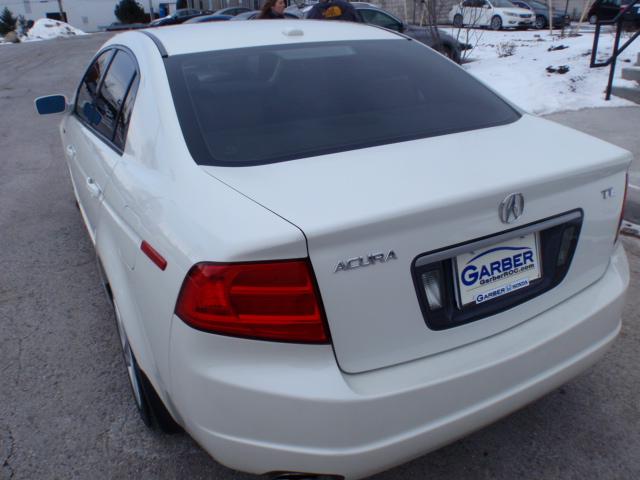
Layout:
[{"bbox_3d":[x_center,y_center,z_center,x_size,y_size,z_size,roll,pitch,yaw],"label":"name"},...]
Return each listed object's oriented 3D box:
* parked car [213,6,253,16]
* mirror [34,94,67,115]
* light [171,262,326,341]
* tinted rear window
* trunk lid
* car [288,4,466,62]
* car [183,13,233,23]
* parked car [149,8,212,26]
[{"bbox_3d":[-4.224,-11.470,27.298,4.600,1.460,1.800,-12,26,-20],"label":"parked car"},{"bbox_3d":[-1.717,-0.867,3.310,0.210,0.130,0.120,-14,27,-25],"label":"mirror"},{"bbox_3d":[-0.166,0.146,1.212,0.330,0.230,0.200,-9,25,-16],"label":"light"},{"bbox_3d":[0.085,-0.595,1.966,1.330,0.100,0.760,-14,49,-25],"label":"tinted rear window"},{"bbox_3d":[0.371,-0.048,1.650,1.270,0.460,0.630,-14,27,-25],"label":"trunk lid"},{"bbox_3d":[0.870,-4.208,10.993,4.700,1.470,1.820,-11,25,-18],"label":"car"},{"bbox_3d":[-5.345,-10.048,24.796,4.600,1.450,1.800,-12,26,-20],"label":"car"},{"bbox_3d":[-7.452,-12.265,29.302,4.650,1.480,1.800,-12,26,-20],"label":"parked car"}]

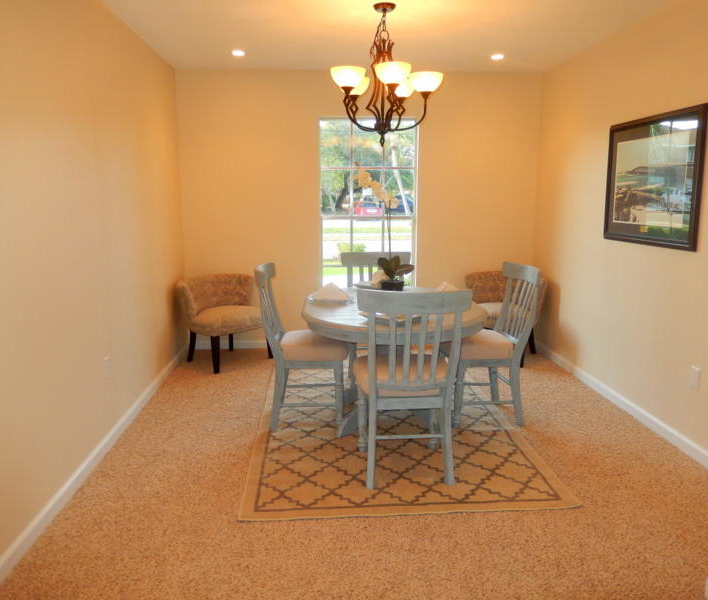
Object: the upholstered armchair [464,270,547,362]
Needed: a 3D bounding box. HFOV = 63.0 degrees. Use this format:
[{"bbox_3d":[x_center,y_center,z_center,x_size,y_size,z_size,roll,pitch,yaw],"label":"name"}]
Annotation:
[{"bbox_3d":[1.317,0.140,5.059,0.714,0.714,0.616,7,13,34],"label":"upholstered armchair"}]

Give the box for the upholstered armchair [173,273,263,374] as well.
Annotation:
[{"bbox_3d":[-1.101,0.169,4.917,0.616,0.714,0.714,9,14,40],"label":"upholstered armchair"}]

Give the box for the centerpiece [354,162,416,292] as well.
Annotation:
[{"bbox_3d":[0.184,-0.390,3.479,0.350,0.854,0.238,-1,10,-4],"label":"centerpiece"}]

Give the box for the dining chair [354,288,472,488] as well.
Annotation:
[{"bbox_3d":[0.259,0.396,2.942,0.518,0.969,0.518,-1,10,-4],"label":"dining chair"}]

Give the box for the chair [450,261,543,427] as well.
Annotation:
[{"bbox_3d":[0.823,0.262,3.678,0.518,0.969,0.518,-1,10,-4],"label":"chair"}]

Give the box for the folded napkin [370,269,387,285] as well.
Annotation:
[{"bbox_3d":[0.208,-0.143,3.925,0.182,0.112,0.140,-1,10,-4],"label":"folded napkin"}]

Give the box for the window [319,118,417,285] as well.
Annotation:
[{"bbox_3d":[0.128,-0.730,5.252,0.870,1.760,0.100,-1,10,-4],"label":"window"}]

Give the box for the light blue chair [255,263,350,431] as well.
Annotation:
[{"bbox_3d":[-0.312,0.269,3.650,0.518,0.969,0.511,-1,10,-4],"label":"light blue chair"}]

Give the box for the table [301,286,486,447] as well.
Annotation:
[{"bbox_3d":[0.247,0.399,3.584,1.134,0.735,1.134,-1,10,-4],"label":"table"}]

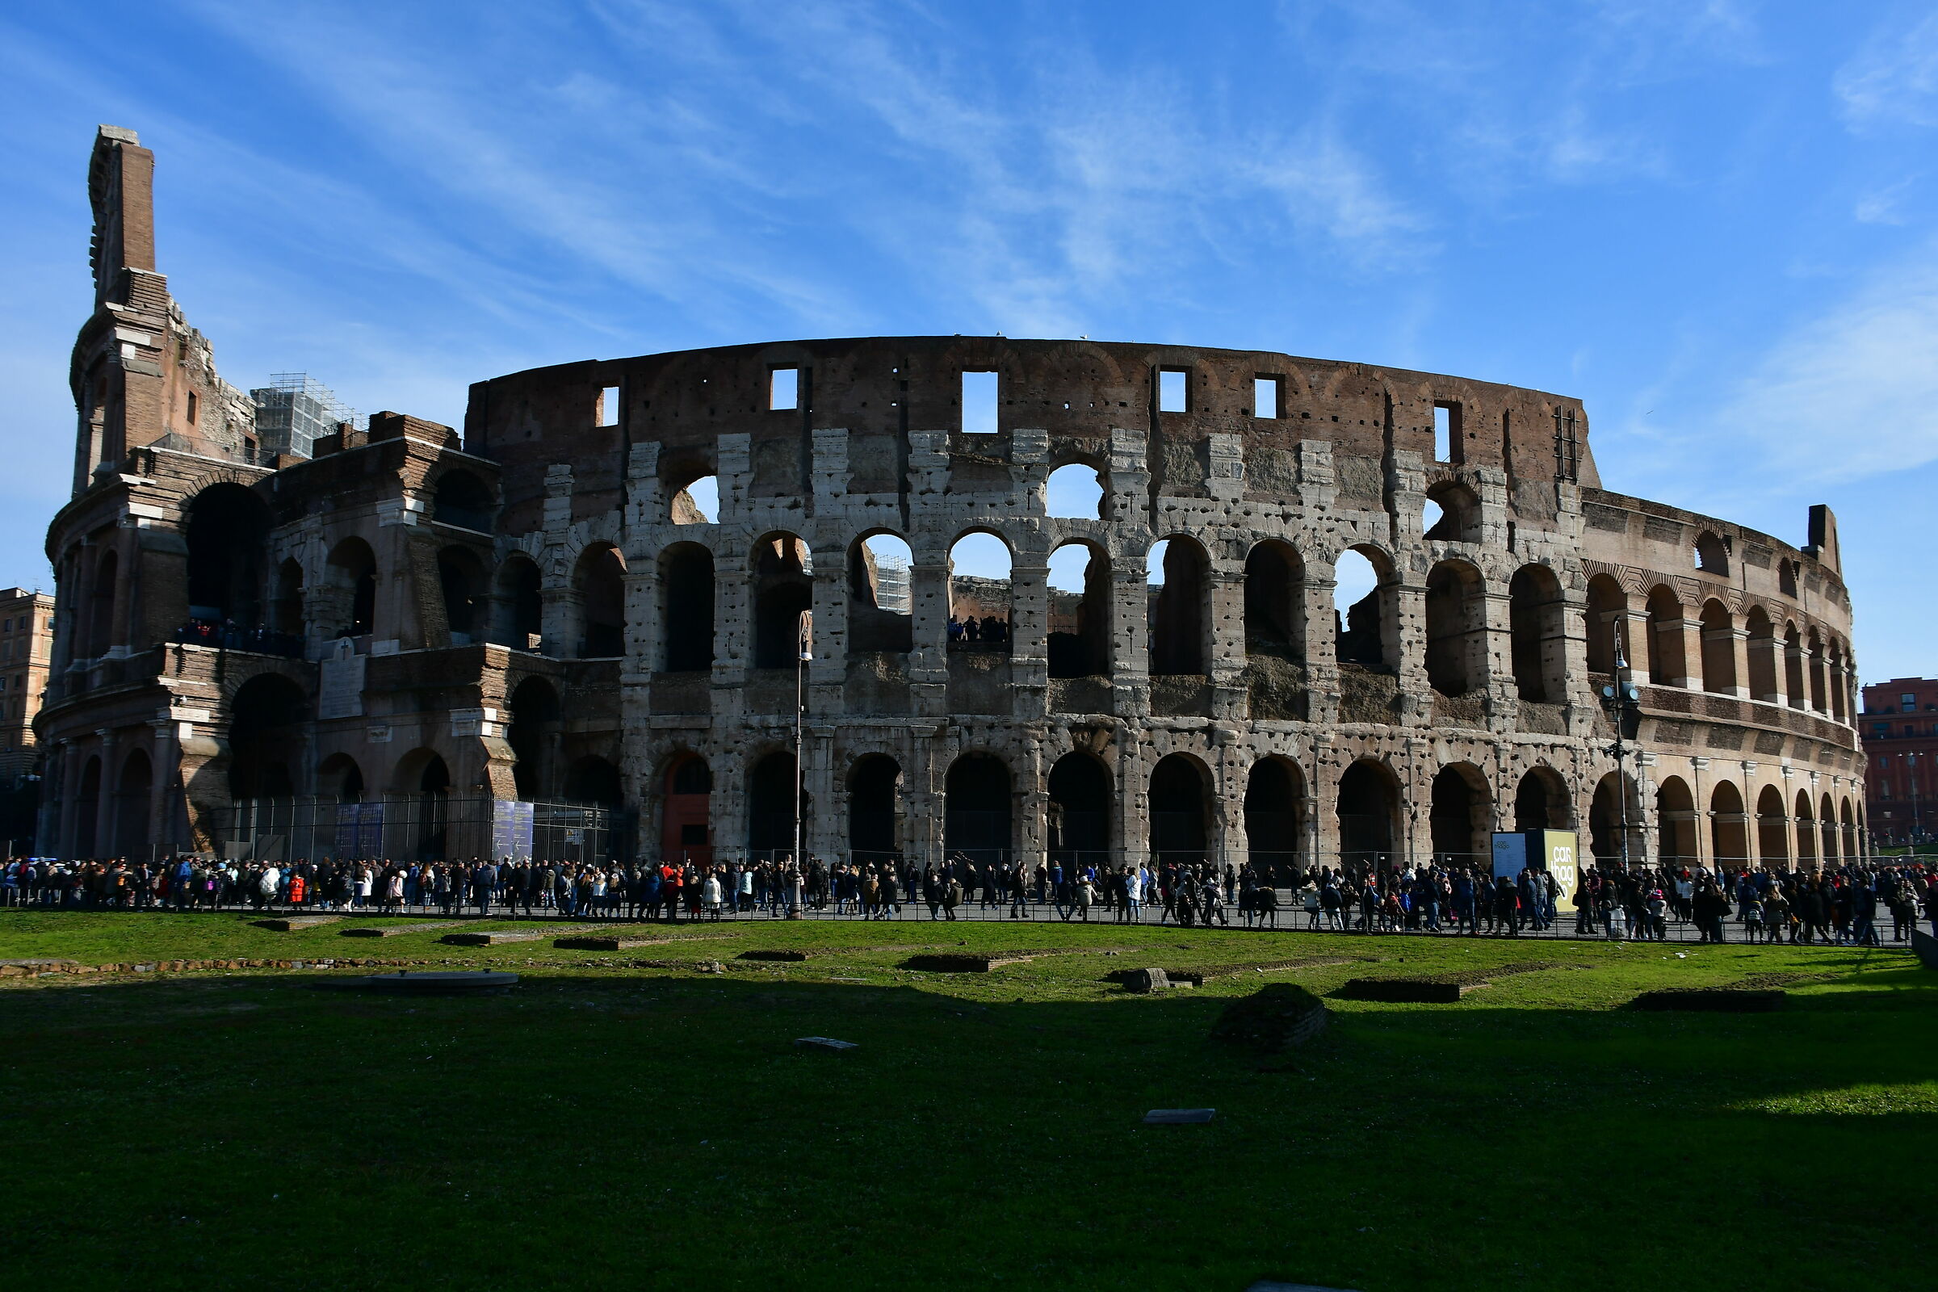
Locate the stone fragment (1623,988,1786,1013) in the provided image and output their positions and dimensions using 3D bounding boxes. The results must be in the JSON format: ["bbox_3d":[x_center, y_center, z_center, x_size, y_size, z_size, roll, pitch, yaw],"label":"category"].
[{"bbox_3d":[13.063,6.300,25.868,2.289,0.323,0.918,-1,-8,8],"label":"stone fragment"}]

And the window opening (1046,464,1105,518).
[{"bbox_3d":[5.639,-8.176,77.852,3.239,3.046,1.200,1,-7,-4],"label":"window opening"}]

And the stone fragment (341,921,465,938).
[{"bbox_3d":[-16.741,8.427,43.188,1.391,0.250,3.663,-3,-8,22],"label":"stone fragment"}]

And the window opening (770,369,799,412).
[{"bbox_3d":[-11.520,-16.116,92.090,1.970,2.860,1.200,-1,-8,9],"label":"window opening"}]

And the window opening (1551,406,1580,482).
[{"bbox_3d":[35.218,-11.912,86.673,2.447,4.656,0.900,4,-8,-27],"label":"window opening"}]

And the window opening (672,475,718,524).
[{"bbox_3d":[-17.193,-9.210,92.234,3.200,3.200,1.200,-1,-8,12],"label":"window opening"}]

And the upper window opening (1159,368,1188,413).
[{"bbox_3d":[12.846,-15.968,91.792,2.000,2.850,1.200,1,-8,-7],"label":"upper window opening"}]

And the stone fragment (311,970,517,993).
[{"bbox_3d":[-10.550,6.381,27.752,3.746,0.300,1.500,0,-7,0],"label":"stone fragment"}]

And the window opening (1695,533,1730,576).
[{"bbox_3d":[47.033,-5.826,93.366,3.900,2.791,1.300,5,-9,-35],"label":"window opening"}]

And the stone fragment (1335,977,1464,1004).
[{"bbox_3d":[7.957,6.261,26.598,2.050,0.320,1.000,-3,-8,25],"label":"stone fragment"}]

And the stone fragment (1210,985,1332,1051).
[{"bbox_3d":[4.343,5.330,21.125,1.150,0.750,2.200,-4,-8,30],"label":"stone fragment"}]

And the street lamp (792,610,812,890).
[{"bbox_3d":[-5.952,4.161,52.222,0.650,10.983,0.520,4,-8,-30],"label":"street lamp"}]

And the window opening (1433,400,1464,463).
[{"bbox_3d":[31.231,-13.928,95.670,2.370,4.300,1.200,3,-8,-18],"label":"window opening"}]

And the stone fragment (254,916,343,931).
[{"bbox_3d":[-20.448,8.553,44.751,1.150,0.300,2.000,-4,-8,27],"label":"stone fragment"}]

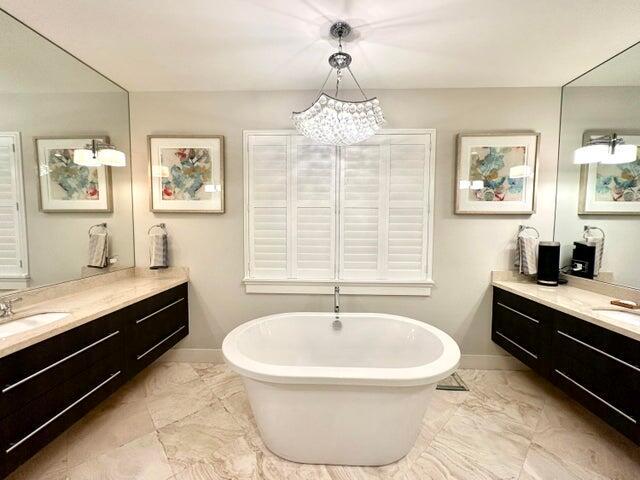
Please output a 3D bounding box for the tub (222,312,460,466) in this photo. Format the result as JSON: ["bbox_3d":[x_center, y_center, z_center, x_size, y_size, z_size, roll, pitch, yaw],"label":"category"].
[{"bbox_3d":[0.135,1.021,1.957,1.628,0.590,1.076,0,3,2],"label":"tub"}]

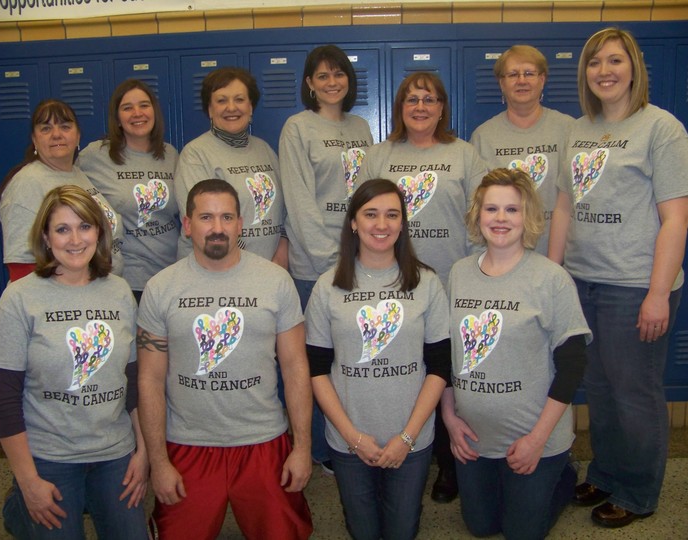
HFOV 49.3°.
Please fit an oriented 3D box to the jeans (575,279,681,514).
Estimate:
[{"bbox_3d":[1.048,0.424,2.750,0.320,0.910,0.390,-6,10,-29],"label":"jeans"}]

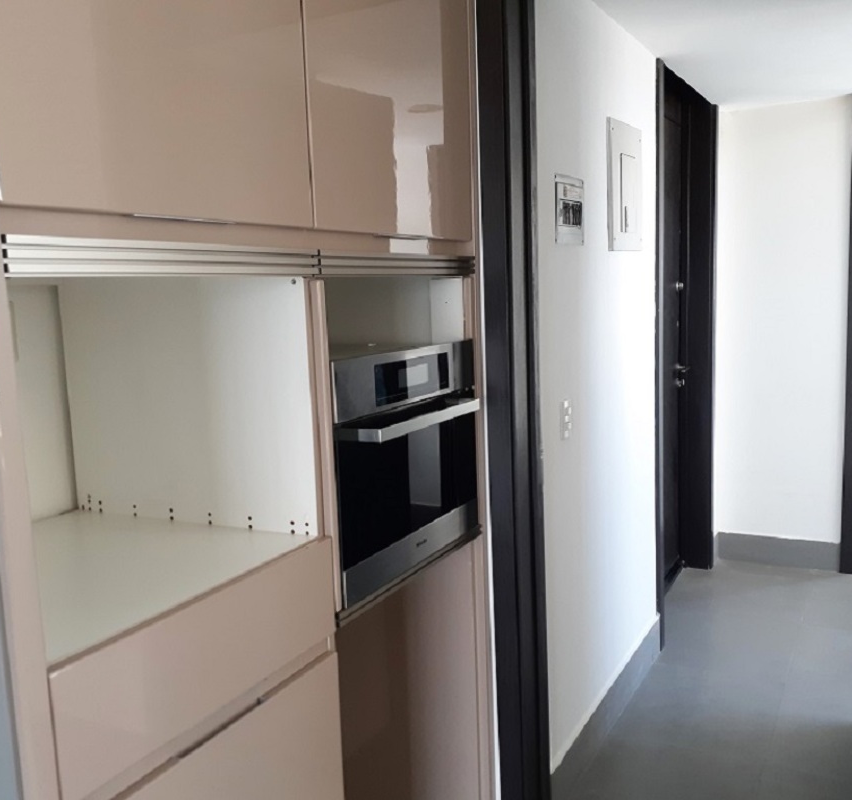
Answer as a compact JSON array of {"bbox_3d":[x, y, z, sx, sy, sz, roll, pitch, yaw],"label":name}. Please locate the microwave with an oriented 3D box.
[{"bbox_3d":[-0.209,0.116,1.866,0.525,0.460,0.583,2,9,28],"label":"microwave"}]

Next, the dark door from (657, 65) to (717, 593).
[{"bbox_3d":[1.155,-0.199,3.844,0.164,2.389,1.109,2,9,30],"label":"dark door"}]

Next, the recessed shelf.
[{"bbox_3d":[-0.585,0.285,1.375,0.600,0.022,0.546,2,9,28],"label":"recessed shelf"}]

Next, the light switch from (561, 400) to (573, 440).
[{"bbox_3d":[0.422,0.056,2.446,0.010,0.116,0.107,2,9,30],"label":"light switch"}]

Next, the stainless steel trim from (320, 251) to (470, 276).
[{"bbox_3d":[-0.045,-0.281,1.735,0.025,0.046,0.632,2,9,28],"label":"stainless steel trim"}]

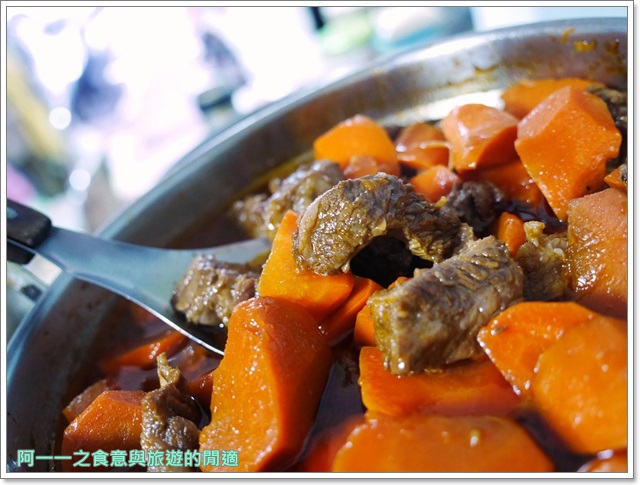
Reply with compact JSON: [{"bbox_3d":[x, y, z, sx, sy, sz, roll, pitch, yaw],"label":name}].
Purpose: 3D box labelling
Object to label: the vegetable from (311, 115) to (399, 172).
[{"bbox_3d":[0.015,-0.040,0.308,0.033,0.022,0.024,-11,42,-4],"label":"vegetable"}]

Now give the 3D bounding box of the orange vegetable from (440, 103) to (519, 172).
[{"bbox_3d":[0.068,-0.043,0.300,0.028,0.025,0.024,-11,42,-4],"label":"orange vegetable"}]

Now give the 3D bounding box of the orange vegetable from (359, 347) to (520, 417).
[{"bbox_3d":[0.038,0.045,0.220,0.046,0.019,0.022,-5,42,4],"label":"orange vegetable"}]

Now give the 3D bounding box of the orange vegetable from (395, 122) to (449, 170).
[{"bbox_3d":[0.046,-0.043,0.322,0.024,0.019,0.024,-2,42,0],"label":"orange vegetable"}]

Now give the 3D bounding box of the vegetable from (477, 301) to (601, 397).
[{"bbox_3d":[0.069,0.035,0.225,0.034,0.018,0.025,-8,42,0],"label":"vegetable"}]

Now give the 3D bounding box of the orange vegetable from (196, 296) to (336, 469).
[{"bbox_3d":[-0.017,0.047,0.228,0.027,0.026,0.056,7,80,32],"label":"orange vegetable"}]

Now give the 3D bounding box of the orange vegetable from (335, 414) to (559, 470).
[{"bbox_3d":[0.035,0.069,0.208,0.058,0.028,0.034,-2,42,0],"label":"orange vegetable"}]

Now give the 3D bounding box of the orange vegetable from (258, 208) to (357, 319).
[{"bbox_3d":[-0.005,0.009,0.258,0.033,0.037,0.022,7,3,16],"label":"orange vegetable"}]

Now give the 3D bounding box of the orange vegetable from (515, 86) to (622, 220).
[{"bbox_3d":[0.099,-0.035,0.283,0.035,0.039,0.028,-15,42,-7],"label":"orange vegetable"}]

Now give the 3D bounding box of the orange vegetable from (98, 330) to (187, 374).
[{"bbox_3d":[-0.062,0.040,0.248,0.032,0.015,0.015,-28,46,-20],"label":"orange vegetable"}]

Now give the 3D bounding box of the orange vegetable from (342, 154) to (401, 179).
[{"bbox_3d":[0.023,-0.030,0.312,0.025,0.018,0.022,-2,42,0],"label":"orange vegetable"}]

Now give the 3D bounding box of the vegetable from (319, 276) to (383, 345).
[{"bbox_3d":[0.011,0.026,0.262,0.023,0.027,0.023,28,24,18],"label":"vegetable"}]

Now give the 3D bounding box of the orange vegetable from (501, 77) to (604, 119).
[{"bbox_3d":[0.108,-0.061,0.325,0.042,0.024,0.024,-11,42,-4],"label":"orange vegetable"}]

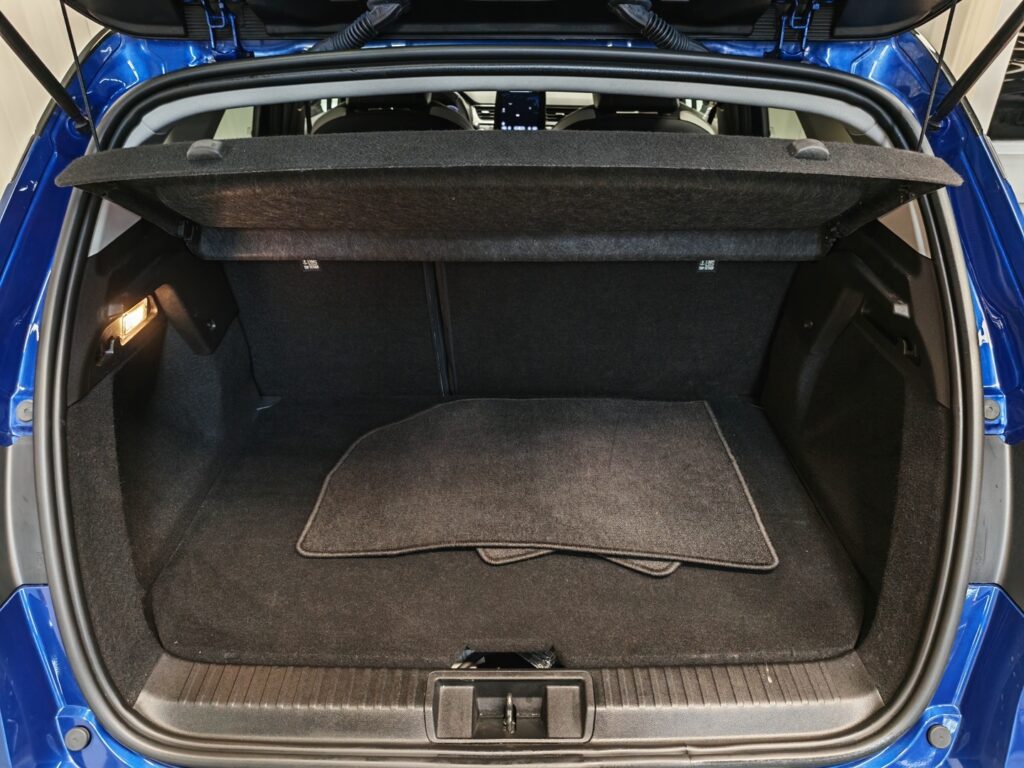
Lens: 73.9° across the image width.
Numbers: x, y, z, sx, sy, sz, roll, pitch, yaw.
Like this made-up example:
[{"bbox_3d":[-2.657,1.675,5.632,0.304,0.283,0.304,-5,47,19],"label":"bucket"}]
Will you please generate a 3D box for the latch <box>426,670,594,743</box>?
[{"bbox_3d":[-0.002,0.395,0.828,0.200,0.052,0.068,0,31,0],"label":"latch"}]

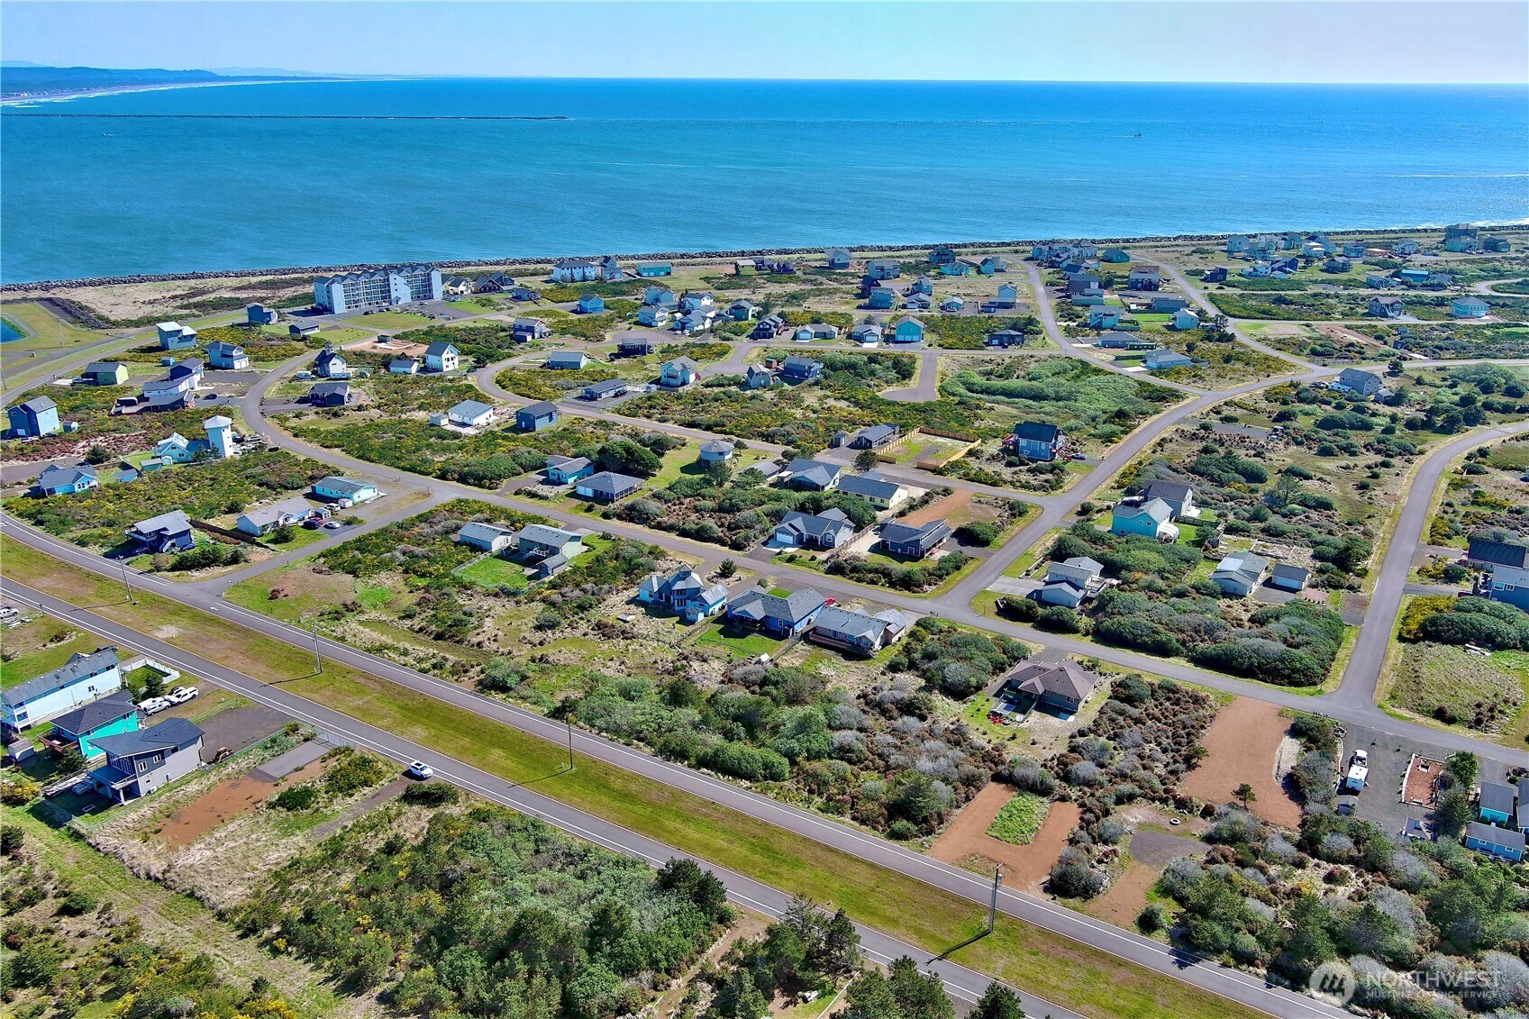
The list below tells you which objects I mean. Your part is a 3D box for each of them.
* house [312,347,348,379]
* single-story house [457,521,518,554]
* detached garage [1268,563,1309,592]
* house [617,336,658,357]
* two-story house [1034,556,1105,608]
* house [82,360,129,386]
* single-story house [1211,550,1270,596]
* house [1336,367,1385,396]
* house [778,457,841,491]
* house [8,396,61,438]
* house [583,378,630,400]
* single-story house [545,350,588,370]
[{"bbox_3d":[-165.360,-56.520,471.120,8.400,9.800,10.500,-14,24,-35],"label":"house"},{"bbox_3d":[-67.820,6.310,303.540,12.600,4.500,8.800,12,23,30],"label":"single-story house"},{"bbox_3d":[129.550,16.330,302.382,7.500,4.100,6.600,13,23,31],"label":"detached garage"},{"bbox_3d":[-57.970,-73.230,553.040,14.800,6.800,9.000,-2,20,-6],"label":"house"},{"bbox_3d":[74.250,17.240,300.600,12.000,7.000,17.000,11,22,28],"label":"two-story house"},{"bbox_3d":[-261.332,-54.416,488.776,13.400,7.800,11.500,-1,20,-4],"label":"house"},{"bbox_3d":[117.529,15.288,304.350,9.700,4.600,20.100,13,23,31],"label":"single-story house"},{"bbox_3d":[218.890,-46.770,453.360,7.800,8.000,12.300,-8,21,-23],"label":"house"},{"bbox_3d":[13.750,-10.240,350.700,16.000,5.200,16.300,12,22,29],"label":"house"},{"bbox_3d":[-240.410,-30.400,405.180,11.100,10.200,10.500,3,20,7],"label":"house"},{"bbox_3d":[-57.750,-43.760,445.790,9.500,4.000,15.600,15,24,35],"label":"house"},{"bbox_3d":[-79.450,-60.950,501.160,13.900,5.300,10.000,4,20,9],"label":"single-story house"}]

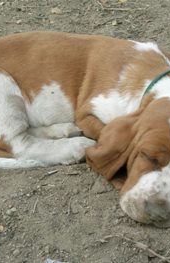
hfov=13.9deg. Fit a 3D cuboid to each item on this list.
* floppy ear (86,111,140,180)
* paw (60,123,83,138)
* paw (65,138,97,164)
[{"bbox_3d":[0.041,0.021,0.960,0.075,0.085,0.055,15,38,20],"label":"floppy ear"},{"bbox_3d":[-0.019,-0.001,1.050,0.042,0.026,0.036,-1,35,-2],"label":"paw"},{"bbox_3d":[-0.005,0.027,1.010,0.050,0.034,0.042,-5,35,-7],"label":"paw"}]

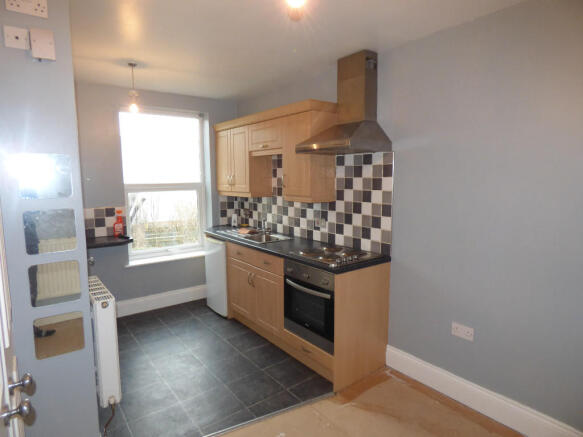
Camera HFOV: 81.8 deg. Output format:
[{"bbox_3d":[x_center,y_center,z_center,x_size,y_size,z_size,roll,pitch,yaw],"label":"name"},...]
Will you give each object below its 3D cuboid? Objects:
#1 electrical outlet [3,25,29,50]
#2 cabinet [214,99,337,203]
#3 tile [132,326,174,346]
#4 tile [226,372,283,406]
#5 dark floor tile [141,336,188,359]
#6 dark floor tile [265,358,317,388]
[{"bbox_3d":[-1.199,-0.788,1.471,0.086,0.086,0.012,-5,9,-35],"label":"electrical outlet"},{"bbox_3d":[-0.270,-0.644,3.615,0.320,0.870,1.830,-5,8,-38],"label":"cabinet"},{"bbox_3d":[-1.345,1.151,3.301,0.330,0.010,0.330,-5,9,-38],"label":"tile"},{"bbox_3d":[-0.268,1.254,2.499,0.330,0.010,0.330,-5,9,-38],"label":"tile"},{"bbox_3d":[-1.143,1.183,3.050,0.330,0.010,0.330,-5,9,-38],"label":"dark floor tile"},{"bbox_3d":[-0.003,1.229,2.701,0.330,0.010,0.330,-5,9,-38],"label":"dark floor tile"}]

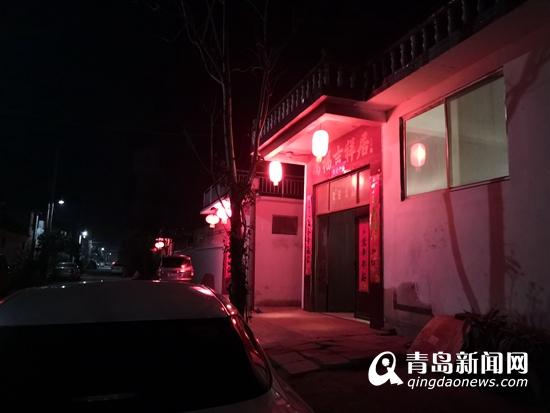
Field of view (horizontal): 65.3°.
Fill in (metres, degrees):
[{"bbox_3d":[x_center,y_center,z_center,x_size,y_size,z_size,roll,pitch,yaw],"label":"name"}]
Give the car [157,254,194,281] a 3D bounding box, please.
[{"bbox_3d":[-5.459,3.525,23.144,1.770,1.720,4.500,4,-9,-15],"label":"car"}]

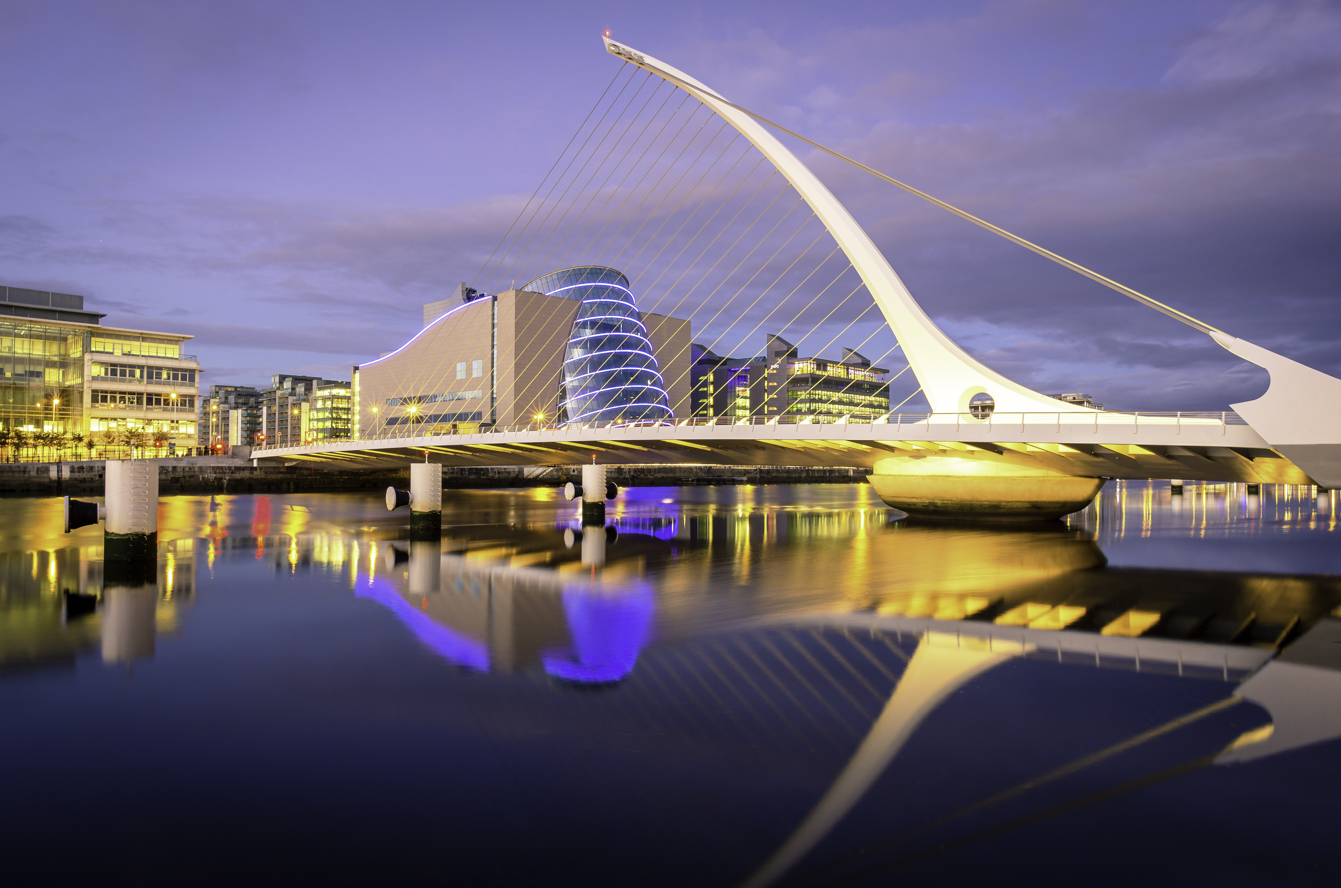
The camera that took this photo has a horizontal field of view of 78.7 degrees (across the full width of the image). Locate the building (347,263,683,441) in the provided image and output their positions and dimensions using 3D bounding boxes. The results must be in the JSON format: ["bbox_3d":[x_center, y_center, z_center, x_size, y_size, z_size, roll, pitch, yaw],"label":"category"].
[{"bbox_3d":[-42.054,-20.786,230.942,63.000,54.000,77.000,2,-3,-44],"label":"building"}]

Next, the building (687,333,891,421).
[{"bbox_3d":[37.737,-13.294,283.598,44.000,42.500,59.000,2,-3,-44],"label":"building"}]

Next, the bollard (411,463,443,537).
[{"bbox_3d":[-13.016,2.819,43.600,1.550,3.600,1.550,0,-2,0],"label":"bollard"}]

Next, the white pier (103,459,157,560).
[{"bbox_3d":[-18.776,2.326,28.500,1.540,3.500,1.540,0,-2,0],"label":"white pier"}]

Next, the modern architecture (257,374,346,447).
[{"bbox_3d":[-135.500,-8.804,308.959,20.000,35.200,50.000,2,-3,-43],"label":"modern architecture"}]

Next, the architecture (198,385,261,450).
[{"bbox_3d":[-185.500,-7.084,351.926,20.000,34.600,42.000,2,-3,-43],"label":"architecture"}]

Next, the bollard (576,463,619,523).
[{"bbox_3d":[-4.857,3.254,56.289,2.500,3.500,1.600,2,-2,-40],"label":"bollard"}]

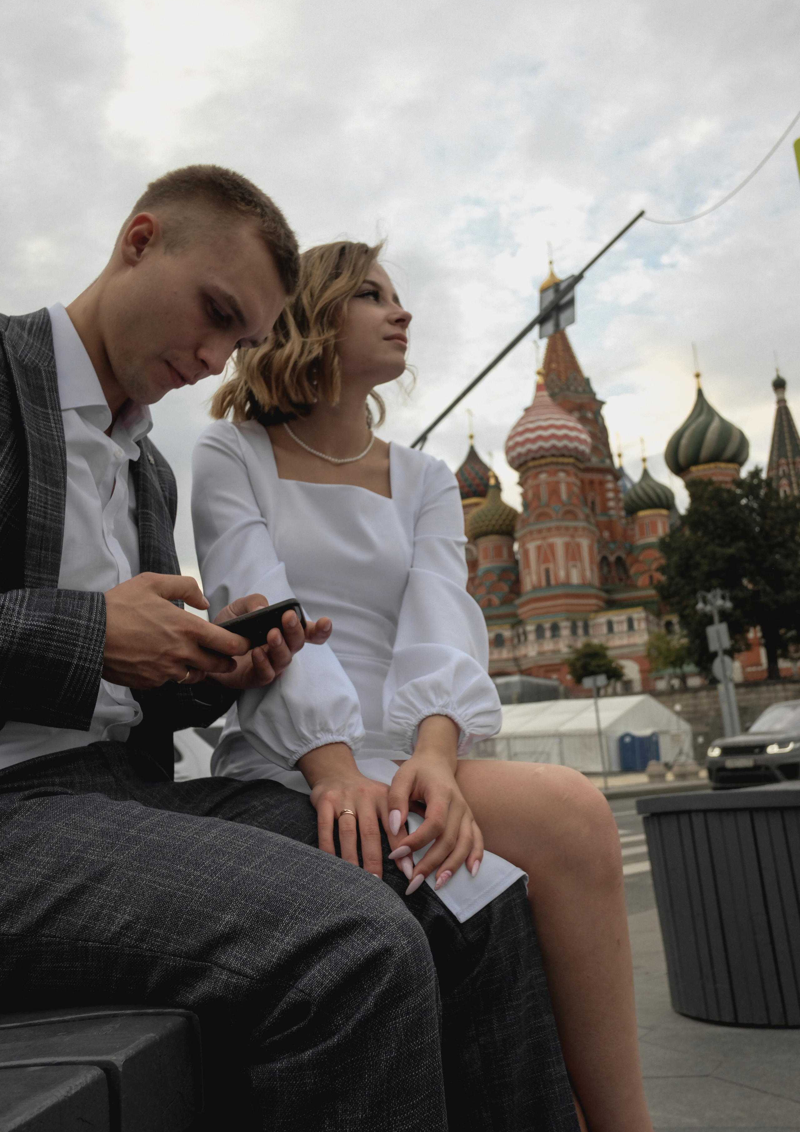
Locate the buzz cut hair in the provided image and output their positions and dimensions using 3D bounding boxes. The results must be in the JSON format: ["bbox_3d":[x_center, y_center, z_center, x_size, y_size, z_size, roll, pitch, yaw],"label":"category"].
[{"bbox_3d":[-0.196,-0.344,0.950,0.155,0.190,0.160,-43,-17,2],"label":"buzz cut hair"}]

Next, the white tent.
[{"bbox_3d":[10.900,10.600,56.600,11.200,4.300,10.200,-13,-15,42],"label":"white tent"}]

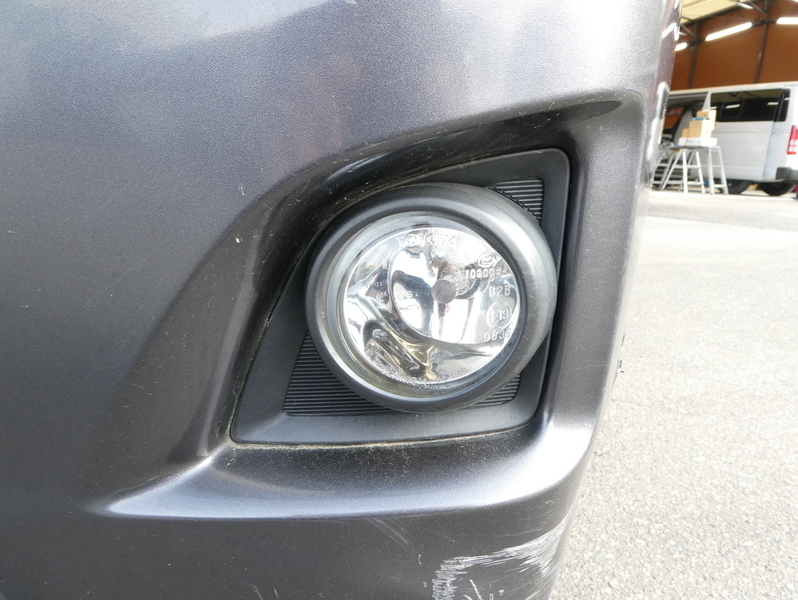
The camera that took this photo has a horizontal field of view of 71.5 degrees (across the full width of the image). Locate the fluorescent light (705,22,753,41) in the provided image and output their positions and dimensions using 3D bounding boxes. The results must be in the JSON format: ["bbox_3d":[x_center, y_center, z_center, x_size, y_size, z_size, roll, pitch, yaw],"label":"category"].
[{"bbox_3d":[9.116,-7.392,15.300,0.170,0.120,1.230,-9,10,-32],"label":"fluorescent light"}]

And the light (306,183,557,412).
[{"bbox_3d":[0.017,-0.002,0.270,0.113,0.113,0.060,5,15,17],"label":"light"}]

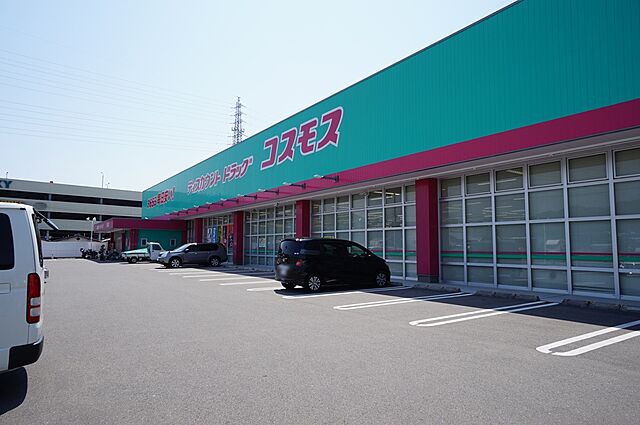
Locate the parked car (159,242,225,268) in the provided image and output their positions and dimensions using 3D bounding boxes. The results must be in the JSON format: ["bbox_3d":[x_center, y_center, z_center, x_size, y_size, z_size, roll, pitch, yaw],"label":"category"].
[{"bbox_3d":[-8.900,2.965,27.370,4.600,1.720,1.810,4,-6,-35],"label":"parked car"}]

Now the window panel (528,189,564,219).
[{"bbox_3d":[7.226,-0.224,12.463,0.080,0.930,1.070,4,-6,-36],"label":"window panel"}]

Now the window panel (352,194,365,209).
[{"bbox_3d":[1.965,-0.567,19.764,0.080,0.740,1.070,4,-6,-36],"label":"window panel"}]

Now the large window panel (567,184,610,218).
[{"bbox_3d":[8.104,-0.357,11.803,0.080,0.970,1.090,5,-7,-37],"label":"large window panel"}]

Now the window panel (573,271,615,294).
[{"bbox_3d":[7.835,2.006,11.216,0.070,0.670,1.070,5,-7,-36],"label":"window panel"}]

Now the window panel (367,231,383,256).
[{"bbox_3d":[2.589,1.528,18.351,0.060,1.316,0.994,4,-6,-36],"label":"window panel"}]

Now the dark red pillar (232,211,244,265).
[{"bbox_3d":[-6.263,1.937,29.790,0.585,4.072,0.679,4,-6,-36],"label":"dark red pillar"}]

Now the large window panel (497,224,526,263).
[{"bbox_3d":[6.447,1.071,13.177,0.060,1.340,1.018,4,-6,-36],"label":"large window panel"}]

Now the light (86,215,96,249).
[{"bbox_3d":[-30.937,3.352,53.000,1.350,5.500,0.400,5,-7,-37],"label":"light"}]

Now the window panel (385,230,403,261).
[{"bbox_3d":[3.303,1.466,17.555,0.070,1.370,1.100,5,-7,-36],"label":"window panel"}]

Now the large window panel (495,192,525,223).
[{"bbox_3d":[6.483,-0.157,13.341,0.070,0.970,1.060,5,-7,-36],"label":"large window panel"}]

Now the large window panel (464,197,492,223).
[{"bbox_3d":[5.838,-0.061,14.366,0.080,0.930,1.070,4,-6,-36],"label":"large window panel"}]

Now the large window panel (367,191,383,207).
[{"bbox_3d":[2.604,-0.672,18.534,0.060,0.760,0.983,4,-6,-36],"label":"large window panel"}]

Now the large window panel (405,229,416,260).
[{"bbox_3d":[4.078,1.404,17.011,0.080,1.370,1.040,5,-7,-37],"label":"large window panel"}]

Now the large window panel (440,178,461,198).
[{"bbox_3d":[5.172,-0.944,15.368,0.080,0.740,0.980,4,-6,-36],"label":"large window panel"}]

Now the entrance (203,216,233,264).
[{"bbox_3d":[-8.997,2.386,34.486,0.350,4.200,6.900,5,-7,-36],"label":"entrance"}]

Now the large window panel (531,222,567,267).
[{"bbox_3d":[7.153,1.005,12.277,0.070,1.370,1.080,5,-7,-36],"label":"large window panel"}]

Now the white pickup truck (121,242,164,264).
[{"bbox_3d":[-15.649,3.627,34.800,3.400,1.780,1.475,3,-6,-36],"label":"white pickup truck"}]

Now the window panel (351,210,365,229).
[{"bbox_3d":[1.963,0.394,19.679,0.080,0.930,1.070,4,-6,-36],"label":"window panel"}]

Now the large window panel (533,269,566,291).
[{"bbox_3d":[7.219,2.107,12.258,0.080,0.610,1.070,4,-6,-36],"label":"large window panel"}]

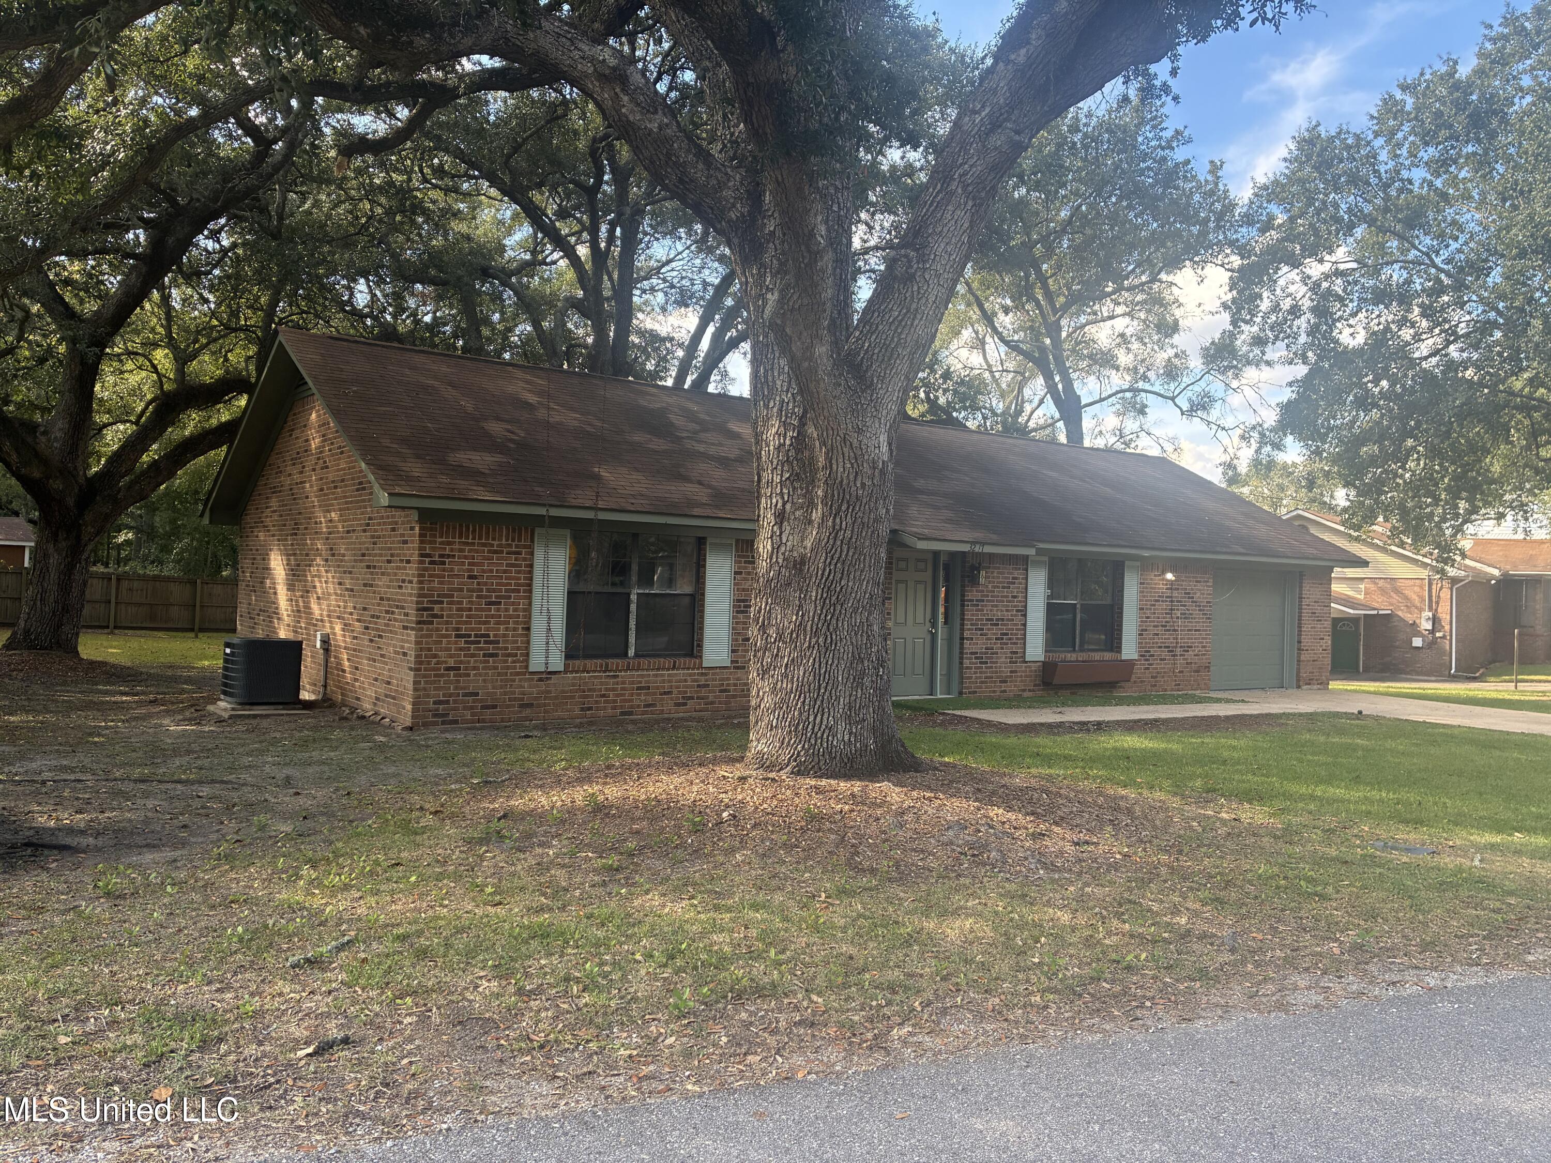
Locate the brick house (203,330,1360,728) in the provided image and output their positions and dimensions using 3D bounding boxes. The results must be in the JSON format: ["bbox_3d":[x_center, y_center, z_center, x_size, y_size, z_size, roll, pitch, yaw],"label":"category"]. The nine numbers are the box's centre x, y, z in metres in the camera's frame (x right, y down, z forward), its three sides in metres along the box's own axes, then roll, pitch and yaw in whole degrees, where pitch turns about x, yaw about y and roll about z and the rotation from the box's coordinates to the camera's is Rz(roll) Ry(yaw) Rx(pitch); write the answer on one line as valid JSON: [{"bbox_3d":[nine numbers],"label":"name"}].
[{"bbox_3d":[1.202,-0.652,20.459,18.930,4.680,9.020,2,0,-37],"label":"brick house"}]

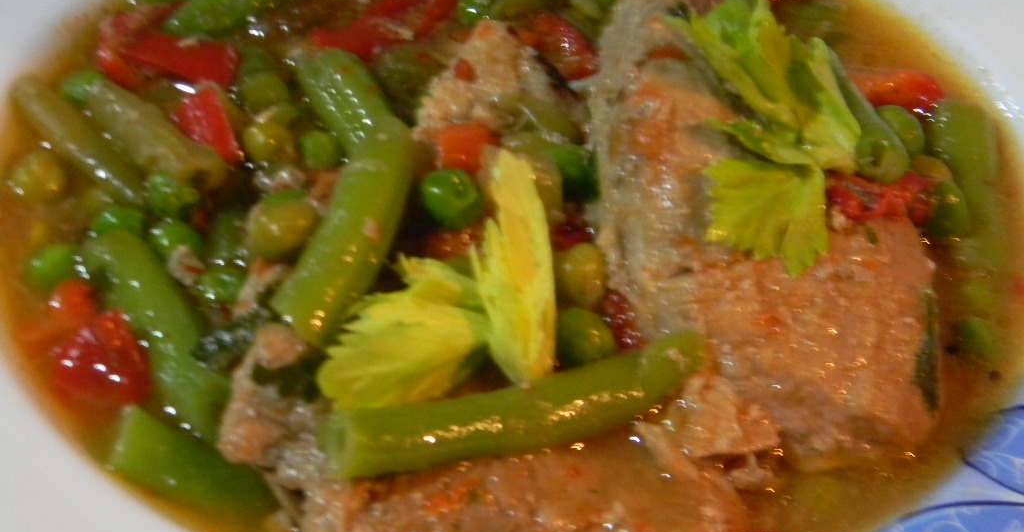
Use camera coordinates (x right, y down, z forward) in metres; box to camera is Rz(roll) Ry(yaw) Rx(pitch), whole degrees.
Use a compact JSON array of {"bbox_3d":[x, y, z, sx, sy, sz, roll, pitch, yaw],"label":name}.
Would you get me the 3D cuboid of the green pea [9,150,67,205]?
[{"bbox_3d":[-0.072,-0.013,0.371,0.009,0.009,0.009,4,42,0],"label":"green pea"}]

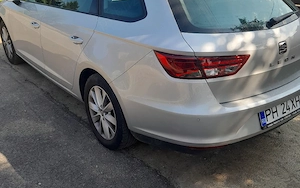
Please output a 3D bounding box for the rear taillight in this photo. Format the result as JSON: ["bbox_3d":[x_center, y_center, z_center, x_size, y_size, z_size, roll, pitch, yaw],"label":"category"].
[{"bbox_3d":[0.325,-0.181,1.797,0.585,0.158,0.190,-9,27,-19],"label":"rear taillight"}]

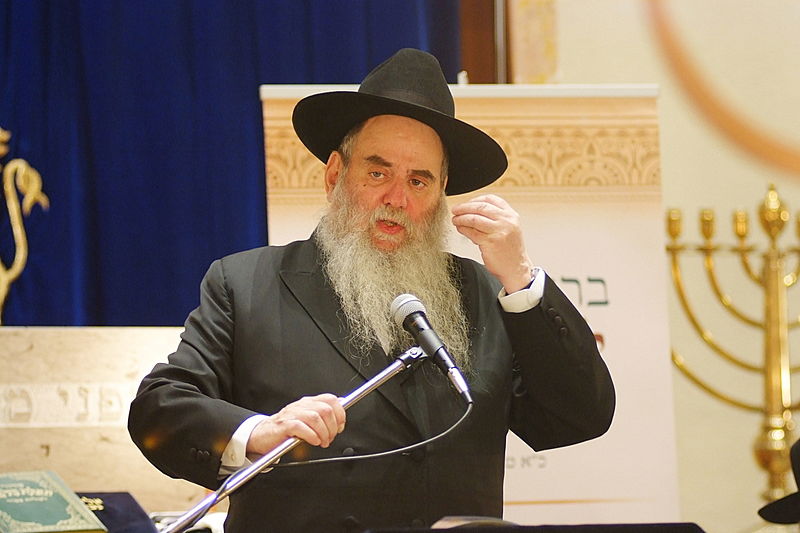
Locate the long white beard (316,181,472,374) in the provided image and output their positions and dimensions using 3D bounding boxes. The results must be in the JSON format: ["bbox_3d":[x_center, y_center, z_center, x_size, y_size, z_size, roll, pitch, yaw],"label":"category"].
[{"bbox_3d":[-0.009,0.019,5.180,0.225,0.310,0.170,-6,-2,-11],"label":"long white beard"}]

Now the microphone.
[{"bbox_3d":[0.055,0.127,5.050,0.053,0.218,0.053,-34,-29,0],"label":"microphone"}]

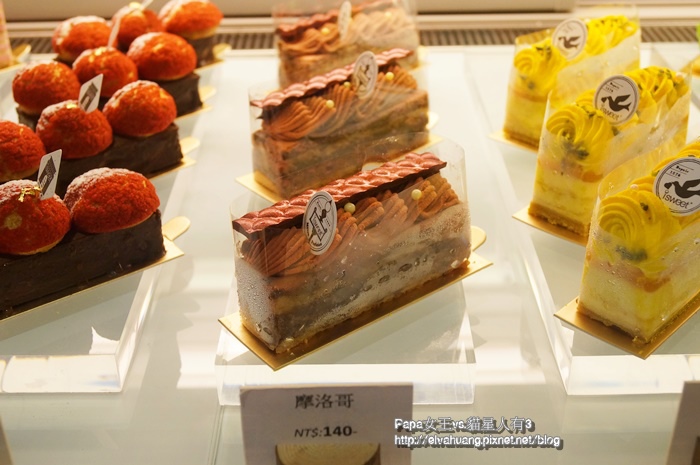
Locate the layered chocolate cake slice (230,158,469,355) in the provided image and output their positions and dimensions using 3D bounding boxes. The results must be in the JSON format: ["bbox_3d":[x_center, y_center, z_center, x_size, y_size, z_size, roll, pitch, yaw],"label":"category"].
[{"bbox_3d":[0.006,0.005,0.402,0.117,0.053,0.029,-22,37,-32],"label":"layered chocolate cake slice"}]

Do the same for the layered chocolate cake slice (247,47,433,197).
[{"bbox_3d":[-0.002,-0.069,0.527,0.117,0.053,0.029,-23,38,-34],"label":"layered chocolate cake slice"}]

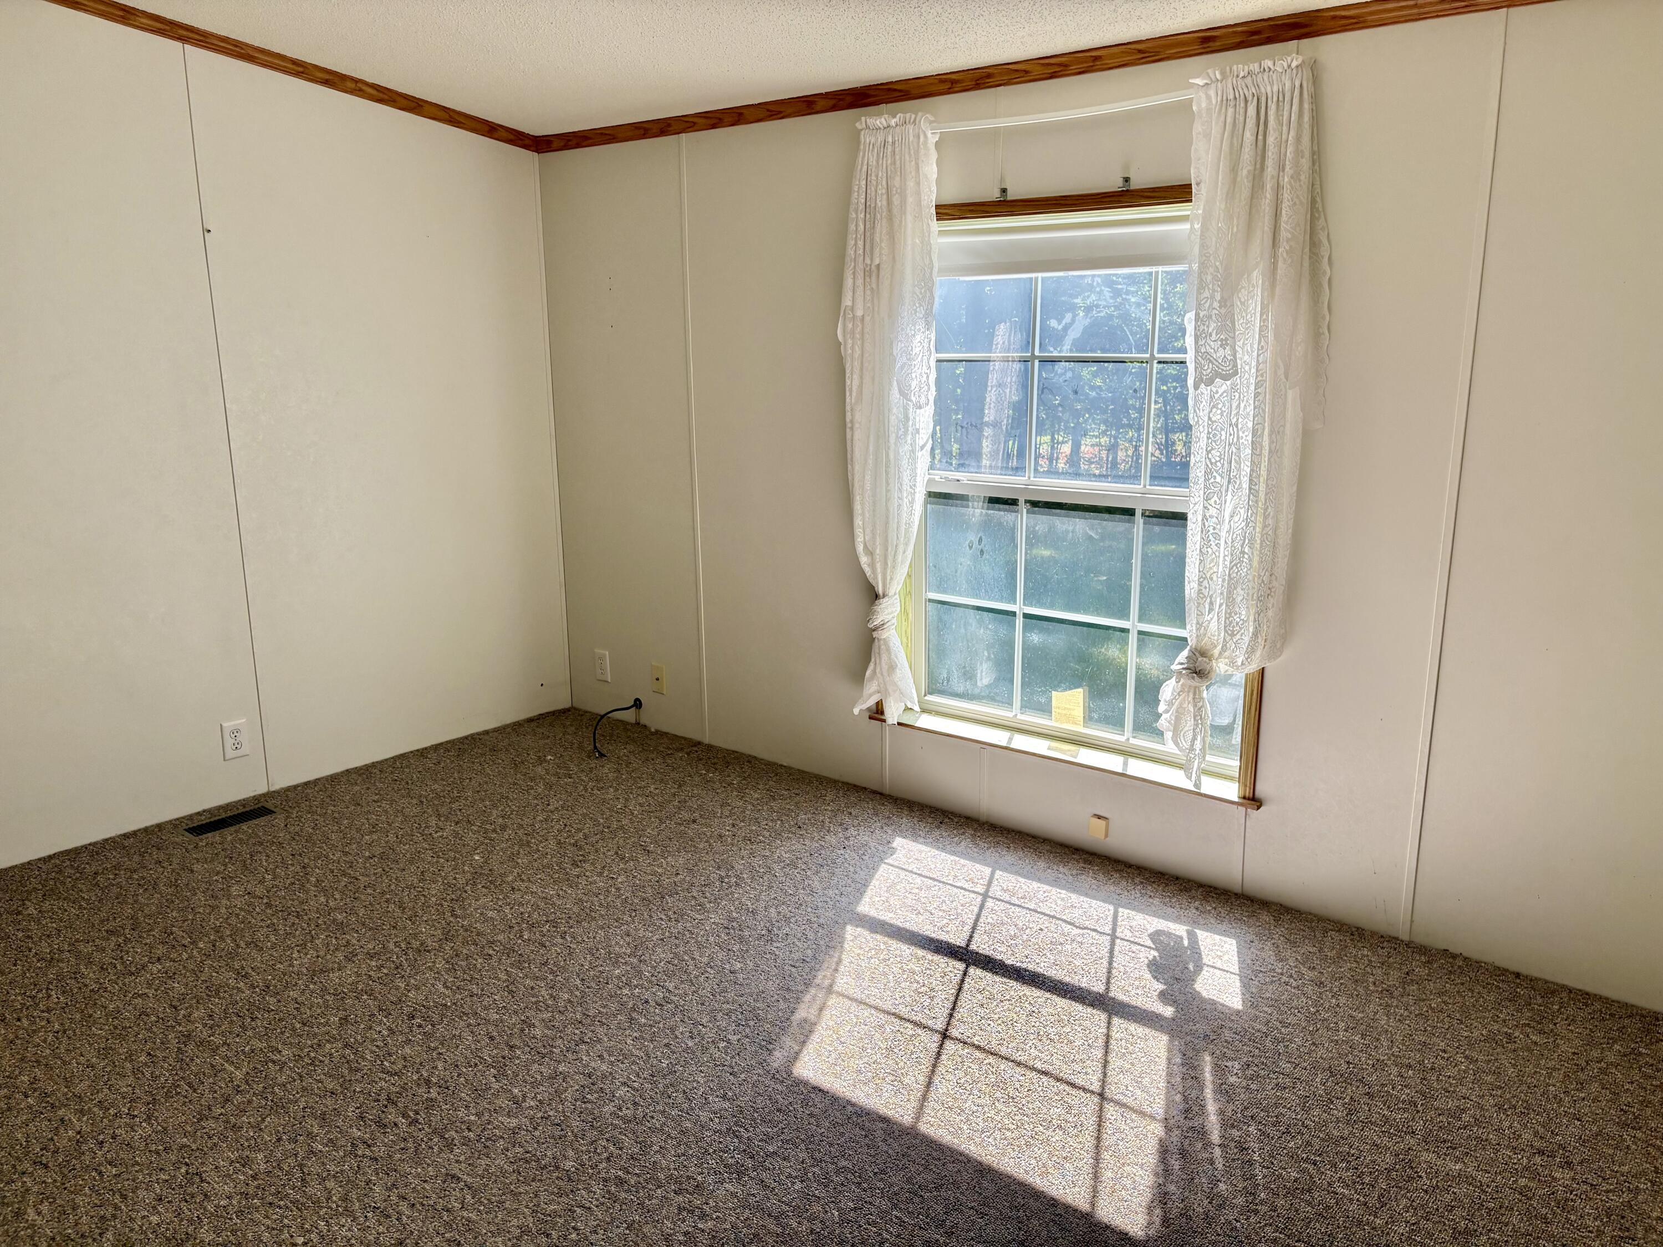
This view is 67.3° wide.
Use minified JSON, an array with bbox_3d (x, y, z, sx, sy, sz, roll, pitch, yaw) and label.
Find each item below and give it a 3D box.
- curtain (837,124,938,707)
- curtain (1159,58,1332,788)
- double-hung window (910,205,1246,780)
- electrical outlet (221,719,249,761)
[{"bbox_3d":[0.153,-0.563,3.733,0.350,1.780,0.125,10,16,38],"label":"curtain"},{"bbox_3d":[0.998,-0.418,3.052,0.350,1.765,0.125,10,16,38],"label":"curtain"},{"bbox_3d":[0.693,-0.378,3.536,1.130,1.490,0.090,10,16,38],"label":"double-hung window"},{"bbox_3d":[-1.895,0.372,3.976,0.009,0.119,0.077,10,16,38],"label":"electrical outlet"}]

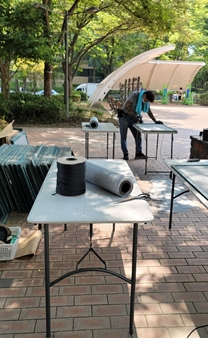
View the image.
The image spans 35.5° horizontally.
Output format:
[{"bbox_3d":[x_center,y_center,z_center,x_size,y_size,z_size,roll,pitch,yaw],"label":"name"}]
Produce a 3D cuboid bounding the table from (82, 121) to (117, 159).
[{"bbox_3d":[-0.094,-0.418,6.014,0.600,0.730,1.220,0,14,-4],"label":"table"}]

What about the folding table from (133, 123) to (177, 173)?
[{"bbox_3d":[0.926,-0.400,6.005,0.590,0.730,1.220,0,14,-2],"label":"folding table"}]

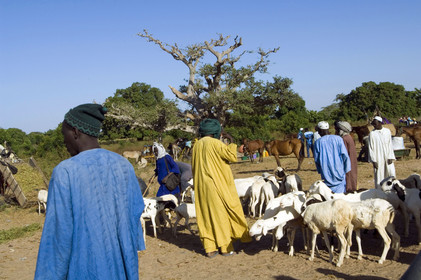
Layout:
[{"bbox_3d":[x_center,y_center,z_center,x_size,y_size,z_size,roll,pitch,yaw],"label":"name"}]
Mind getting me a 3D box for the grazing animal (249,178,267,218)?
[{"bbox_3d":[0.939,1.090,8.951,0.320,0.740,0.980,-5,0,6],"label":"grazing animal"}]

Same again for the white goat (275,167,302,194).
[{"bbox_3d":[1.543,0.984,8.900,0.360,0.880,0.900,-3,1,40],"label":"white goat"}]

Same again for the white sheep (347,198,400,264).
[{"bbox_3d":[1.826,1.046,5.440,0.920,0.780,0.340,-3,1,34],"label":"white sheep"}]

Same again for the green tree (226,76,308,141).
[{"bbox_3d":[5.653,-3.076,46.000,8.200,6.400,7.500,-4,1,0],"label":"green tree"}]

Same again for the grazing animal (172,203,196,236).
[{"bbox_3d":[-0.226,1.249,7.451,0.850,0.590,0.230,-5,0,-18],"label":"grazing animal"}]

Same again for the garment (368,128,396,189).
[{"bbox_3d":[4.088,0.451,10.800,0.640,1.460,0.420,-4,1,13],"label":"garment"}]

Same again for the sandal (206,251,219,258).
[{"bbox_3d":[0.031,1.513,6.080,0.100,0.070,0.270,-3,1,25],"label":"sandal"}]

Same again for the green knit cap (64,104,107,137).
[{"bbox_3d":[-0.754,-0.124,2.750,0.230,0.190,0.190,7,0,18],"label":"green knit cap"}]

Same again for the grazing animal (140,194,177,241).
[{"bbox_3d":[-0.932,1.241,7.421,1.000,0.730,0.300,-5,0,-39],"label":"grazing animal"}]

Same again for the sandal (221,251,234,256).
[{"bbox_3d":[0.224,1.478,6.020,0.100,0.070,0.260,-5,0,40],"label":"sandal"}]

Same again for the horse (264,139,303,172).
[{"bbox_3d":[3.053,0.579,18.800,1.750,1.320,0.450,-4,1,-12],"label":"horse"}]

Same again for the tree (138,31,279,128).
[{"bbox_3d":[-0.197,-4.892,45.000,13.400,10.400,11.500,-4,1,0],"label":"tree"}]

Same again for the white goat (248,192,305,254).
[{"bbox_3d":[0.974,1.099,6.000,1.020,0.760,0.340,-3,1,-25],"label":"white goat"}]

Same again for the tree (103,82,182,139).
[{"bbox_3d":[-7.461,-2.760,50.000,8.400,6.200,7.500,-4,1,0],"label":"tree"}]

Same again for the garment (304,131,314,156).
[{"bbox_3d":[5.757,0.233,26.500,0.520,1.500,0.360,-5,0,8],"label":"garment"}]

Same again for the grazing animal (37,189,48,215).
[{"bbox_3d":[-3.960,1.544,11.751,0.900,0.670,0.270,-5,0,-37],"label":"grazing animal"}]

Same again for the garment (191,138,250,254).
[{"bbox_3d":[0.141,0.729,6.100,0.640,1.480,0.500,-4,1,22],"label":"garment"}]

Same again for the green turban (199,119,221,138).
[{"bbox_3d":[0.000,-0.151,6.080,0.250,0.250,0.270,-5,0,11],"label":"green turban"}]

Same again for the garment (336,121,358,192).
[{"bbox_3d":[3.017,0.398,10.000,0.450,1.600,0.520,-3,1,41],"label":"garment"}]

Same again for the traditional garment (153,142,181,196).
[{"bbox_3d":[-0.845,0.586,8.750,0.450,1.060,0.430,-5,0,-27],"label":"traditional garment"}]

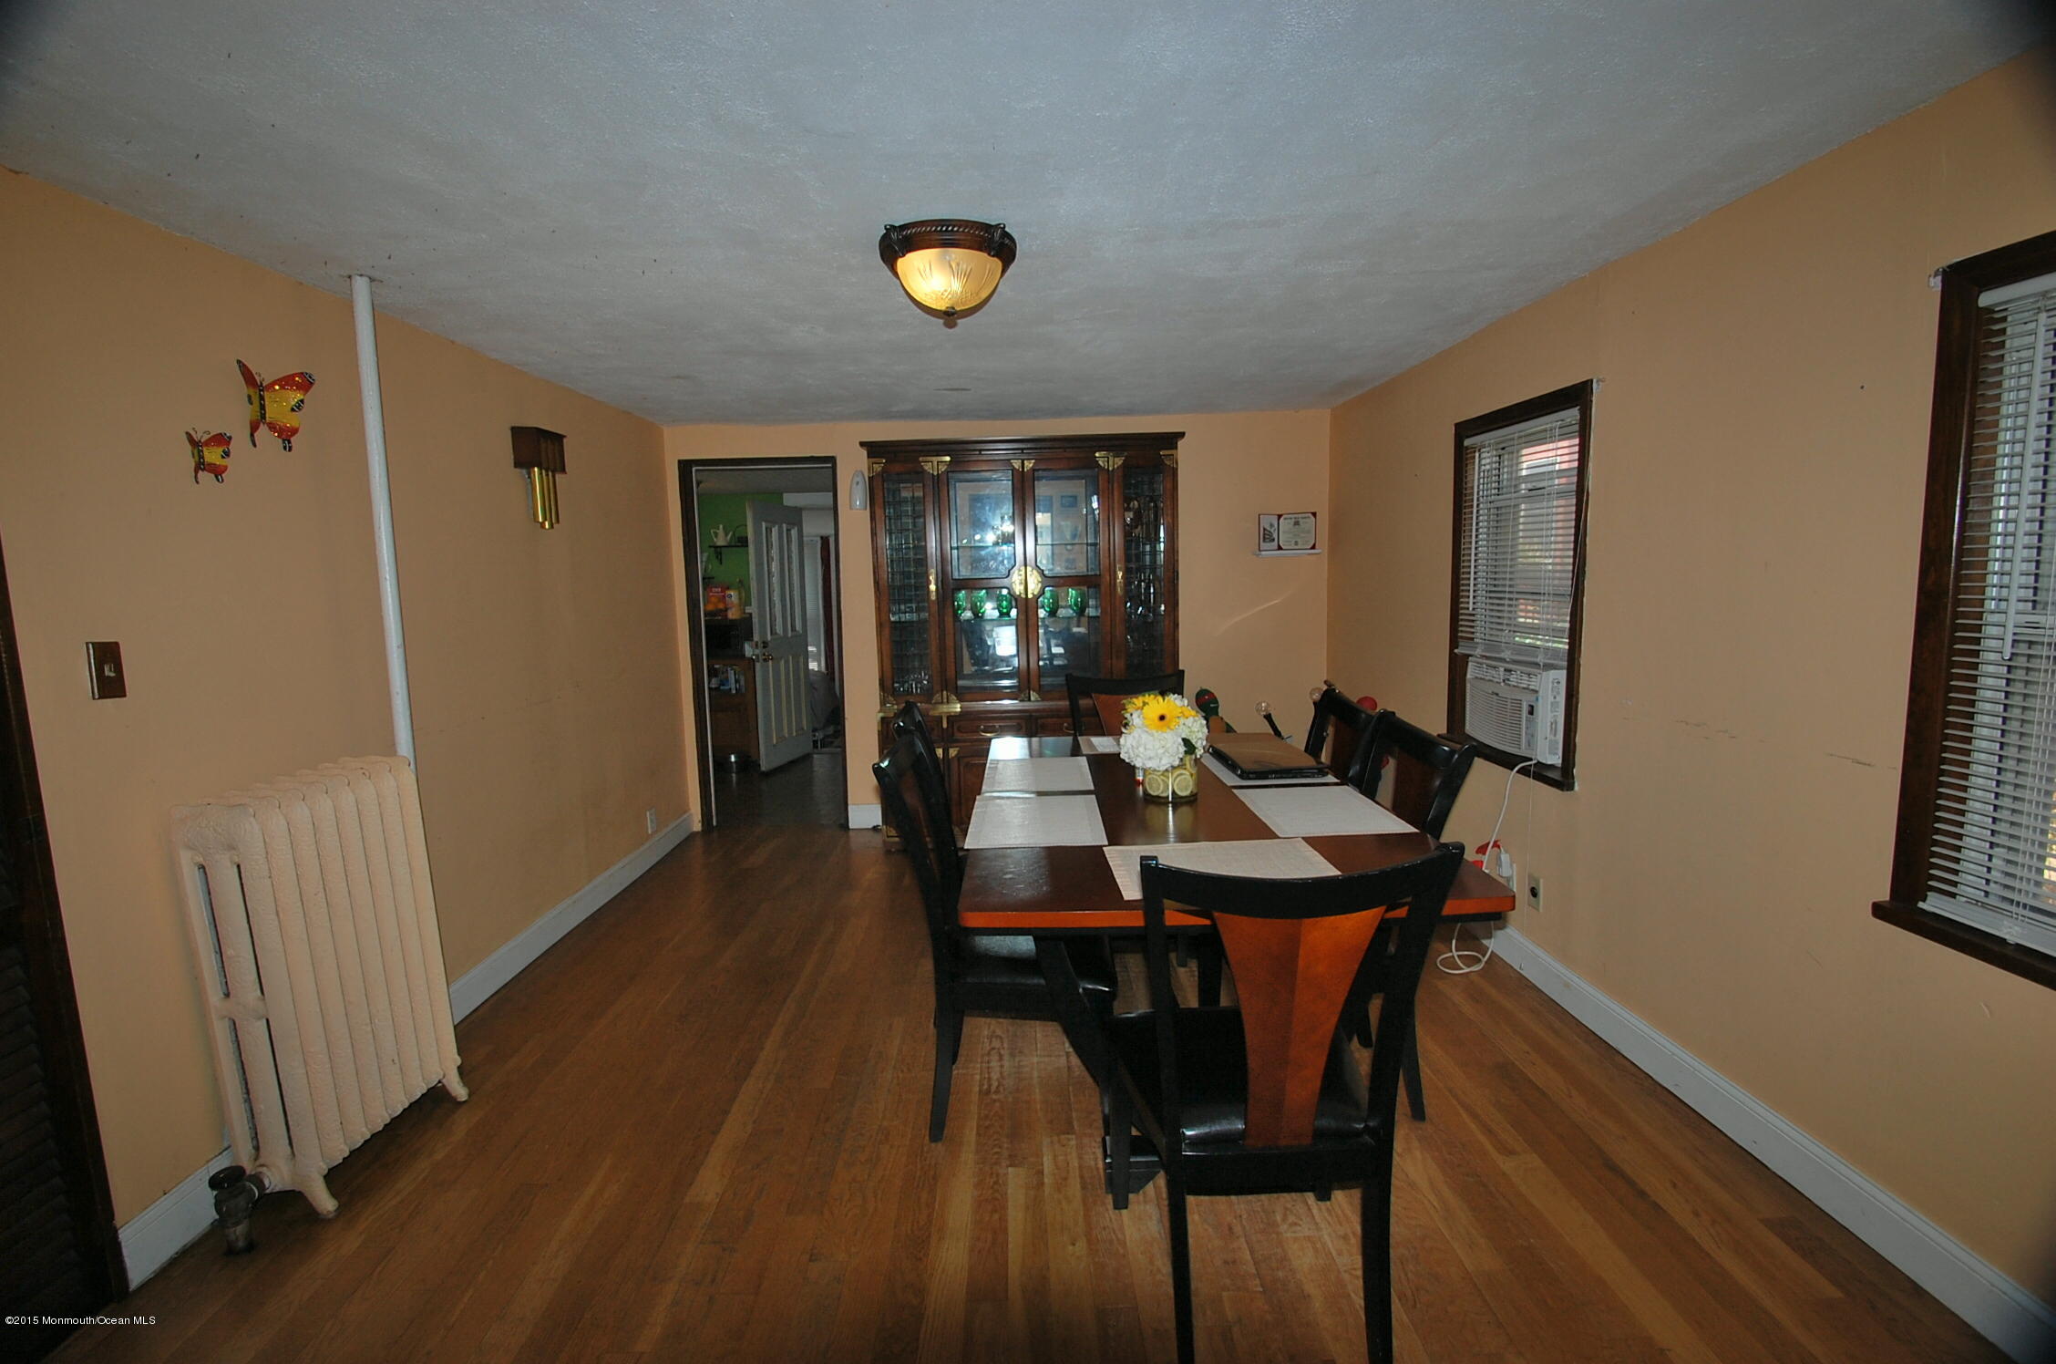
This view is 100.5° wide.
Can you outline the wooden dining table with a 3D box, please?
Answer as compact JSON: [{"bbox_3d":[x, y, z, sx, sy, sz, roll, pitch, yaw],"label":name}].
[{"bbox_3d":[0.416,0.704,2.623,1.090,0.760,1.800,-2,7,-1],"label":"wooden dining table"}]

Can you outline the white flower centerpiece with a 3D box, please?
[{"bbox_3d":[0.394,0.187,2.508,0.250,0.295,0.245,-2,7,-1],"label":"white flower centerpiece"}]

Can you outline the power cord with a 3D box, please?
[{"bbox_3d":[1.600,0.624,2.954,0.250,0.800,0.350,-1,7,-1],"label":"power cord"}]

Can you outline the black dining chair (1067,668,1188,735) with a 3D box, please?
[{"bbox_3d":[0.440,0.485,3.494,0.500,0.990,0.560,-2,7,-4],"label":"black dining chair"}]

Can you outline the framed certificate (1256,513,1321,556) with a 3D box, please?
[{"bbox_3d":[1.434,-0.815,4.712,0.335,0.222,0.030,-1,7,-1],"label":"framed certificate"}]

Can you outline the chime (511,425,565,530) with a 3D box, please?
[{"bbox_3d":[-1.896,-0.783,3.338,0.095,0.385,0.195,-2,7,-1],"label":"chime"}]

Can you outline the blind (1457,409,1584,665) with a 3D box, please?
[{"bbox_3d":[1.719,-0.483,3.044,0.045,0.820,0.685,-1,7,-1],"label":"blind"}]

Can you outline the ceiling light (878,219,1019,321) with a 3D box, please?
[{"bbox_3d":[-0.202,-1.045,2.220,0.365,0.178,0.365,-1,7,-1],"label":"ceiling light"}]

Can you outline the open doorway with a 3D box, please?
[{"bbox_3d":[-1.459,-0.193,4.862,0.860,2.080,0.130,-2,7,-1],"label":"open doorway"}]

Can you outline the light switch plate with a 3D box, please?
[{"bbox_3d":[-1.901,-0.024,1.765,0.011,0.116,0.068,-2,7,-1],"label":"light switch plate"}]

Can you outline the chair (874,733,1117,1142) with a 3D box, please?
[{"bbox_3d":[-0.081,0.646,2.262,0.560,0.990,0.470,-1,7,4],"label":"chair"}]

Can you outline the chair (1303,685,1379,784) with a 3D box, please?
[{"bbox_3d":[0.838,0.549,2.913,0.560,0.990,0.490,-1,7,-1],"label":"chair"}]

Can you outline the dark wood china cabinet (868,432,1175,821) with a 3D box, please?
[{"bbox_3d":[-0.002,-0.201,4.571,1.630,2.100,0.410,-1,7,-1],"label":"dark wood china cabinet"}]

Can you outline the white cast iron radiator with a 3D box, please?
[{"bbox_3d":[-1.715,0.719,2.115,0.215,0.970,0.480,-2,7,-1],"label":"white cast iron radiator"}]

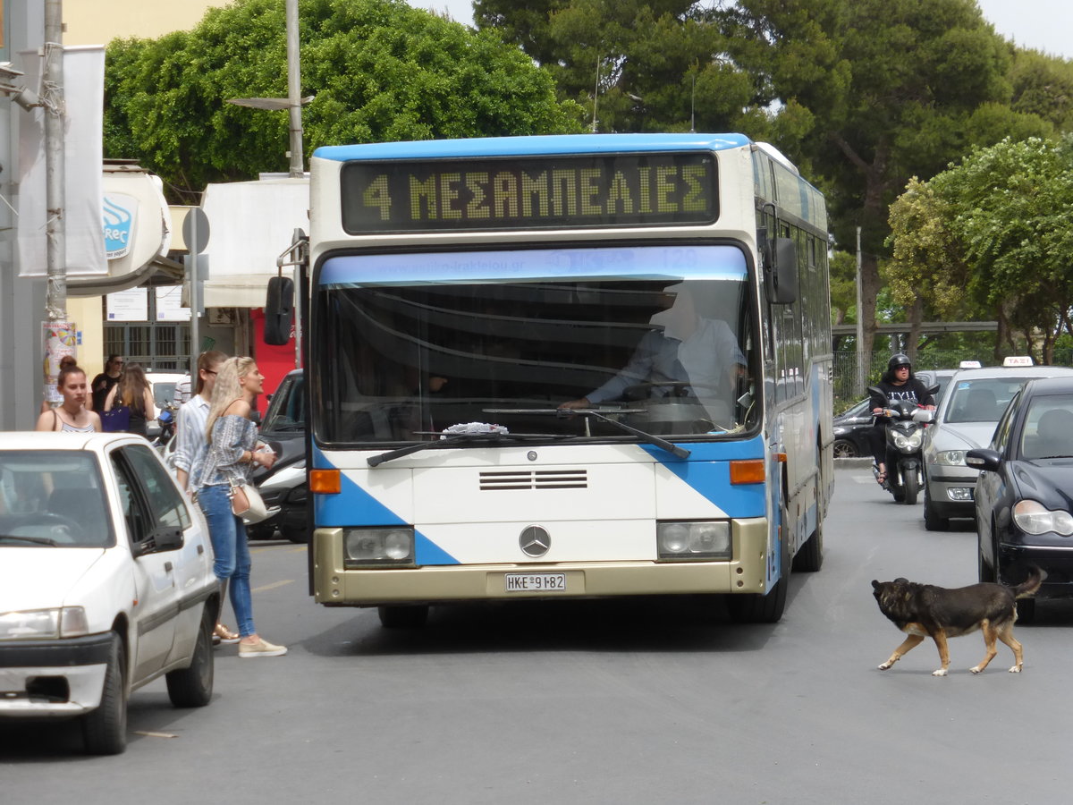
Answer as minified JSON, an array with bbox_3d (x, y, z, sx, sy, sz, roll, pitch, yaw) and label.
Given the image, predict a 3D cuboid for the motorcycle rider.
[{"bbox_3d":[3.992,0.180,49.000,0.700,1.430,0.820,-2,0,-5],"label":"motorcycle rider"}]

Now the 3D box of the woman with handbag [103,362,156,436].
[{"bbox_3d":[-4.362,0.386,48.507,0.560,1.640,0.400,-2,0,3],"label":"woman with handbag"}]

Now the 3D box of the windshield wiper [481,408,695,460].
[{"bbox_3d":[0.269,0.172,24.346,1.115,0.305,0.120,-2,0,6],"label":"windshield wiper"}]

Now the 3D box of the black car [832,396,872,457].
[{"bbox_3d":[6.900,0.480,82.800,4.400,1.470,1.770,-2,0,-6],"label":"black car"}]

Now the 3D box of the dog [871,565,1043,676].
[{"bbox_3d":[2.106,1.094,22.500,0.860,0.535,0.270,-2,0,2],"label":"dog"}]

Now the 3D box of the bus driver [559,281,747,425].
[{"bbox_3d":[0.652,-0.045,25.300,1.020,1.280,0.850,-2,0,6],"label":"bus driver"}]

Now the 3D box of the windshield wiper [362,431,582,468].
[{"bbox_3d":[-0.357,0.244,24.408,1.139,0.184,0.120,-2,0,6],"label":"windshield wiper"}]

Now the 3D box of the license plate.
[{"bbox_3d":[-0.005,0.978,24.361,0.325,0.100,0.015,-2,0,6],"label":"license plate"}]

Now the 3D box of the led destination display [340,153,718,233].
[{"bbox_3d":[-0.039,-1.147,24.511,2.061,0.401,0.090,-2,0,6],"label":"led destination display"}]

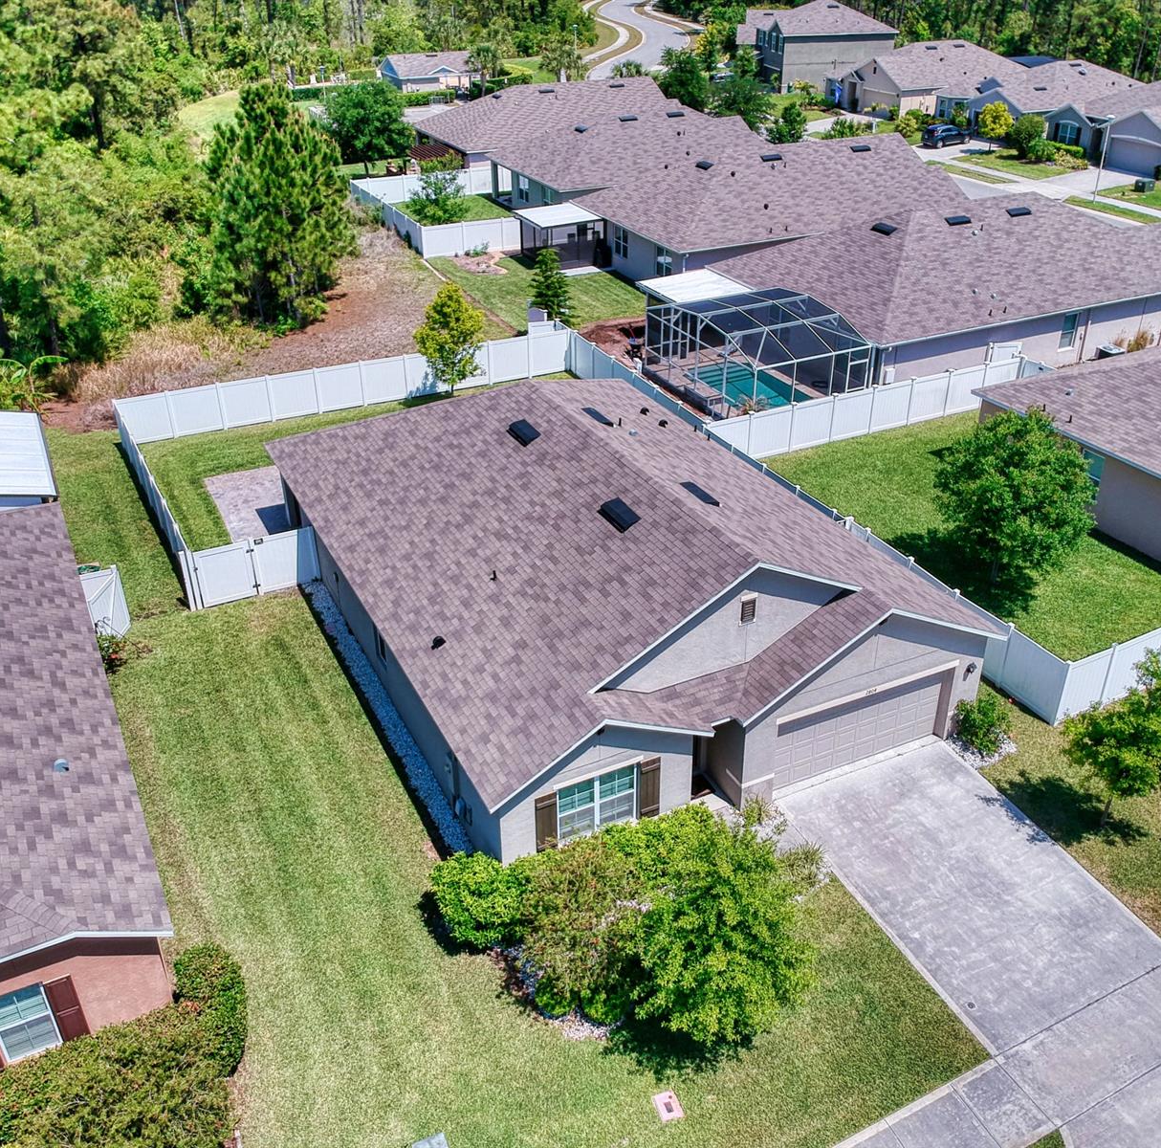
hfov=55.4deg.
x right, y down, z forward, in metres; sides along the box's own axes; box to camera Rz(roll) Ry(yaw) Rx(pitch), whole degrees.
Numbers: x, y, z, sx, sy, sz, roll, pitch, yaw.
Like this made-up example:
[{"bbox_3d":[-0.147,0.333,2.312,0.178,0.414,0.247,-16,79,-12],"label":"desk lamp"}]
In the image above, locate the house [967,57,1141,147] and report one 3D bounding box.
[{"bbox_3d":[46.268,-47.592,109.377,20.300,5.850,14.600,-14,32,-22],"label":"house"}]

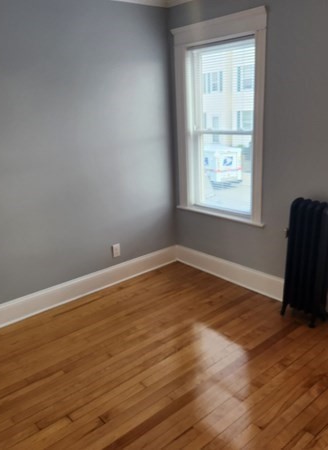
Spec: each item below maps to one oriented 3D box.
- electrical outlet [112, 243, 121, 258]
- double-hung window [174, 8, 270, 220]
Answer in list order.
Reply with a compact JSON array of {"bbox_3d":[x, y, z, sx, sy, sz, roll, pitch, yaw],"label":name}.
[{"bbox_3d":[-0.421,0.229,3.567,0.071,0.114,0.011,-17,21,-38],"label":"electrical outlet"},{"bbox_3d":[0.419,-0.821,3.297,0.058,1.573,0.974,-17,21,-38],"label":"double-hung window"}]

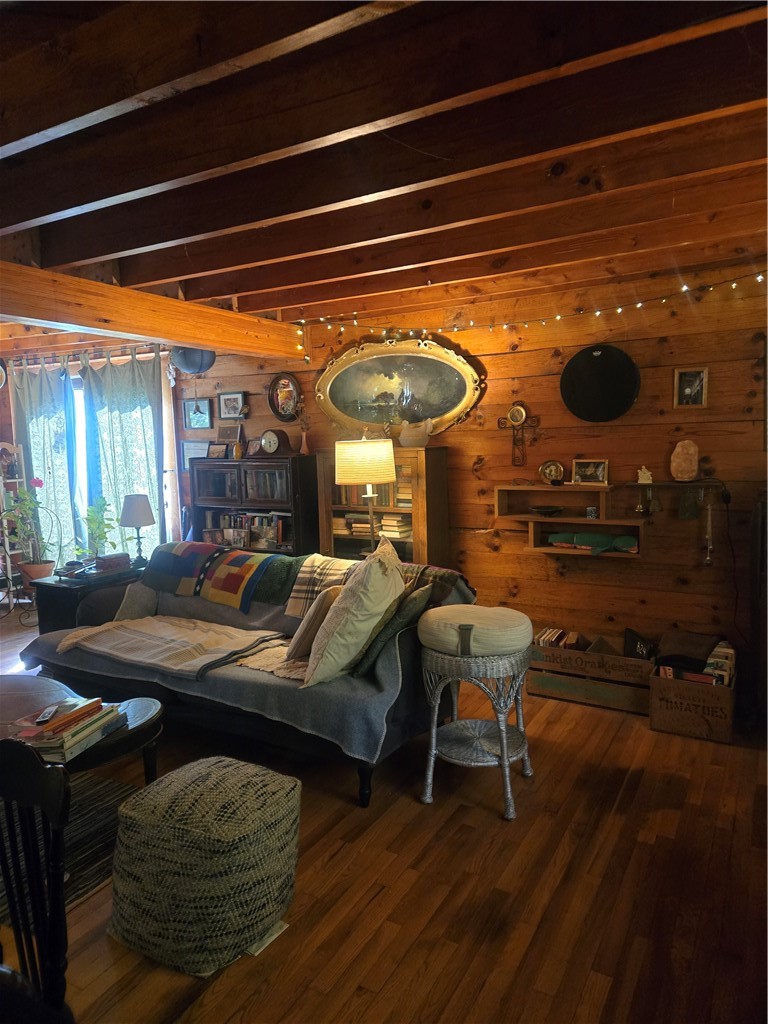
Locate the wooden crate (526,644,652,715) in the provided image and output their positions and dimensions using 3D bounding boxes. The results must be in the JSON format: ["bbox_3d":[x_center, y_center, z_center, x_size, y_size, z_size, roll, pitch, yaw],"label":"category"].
[{"bbox_3d":[1.130,0.863,3.667,0.654,0.284,0.287,1,7,29],"label":"wooden crate"}]

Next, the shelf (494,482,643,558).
[{"bbox_3d":[1.045,0.035,3.869,0.820,0.395,0.160,2,7,30],"label":"shelf"}]

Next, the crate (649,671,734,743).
[{"bbox_3d":[1.514,0.897,3.318,0.350,0.263,0.399,1,7,29],"label":"crate"}]

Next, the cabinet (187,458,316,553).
[{"bbox_3d":[-0.922,0.287,4.949,0.930,1.368,0.330,2,7,30],"label":"cabinet"}]

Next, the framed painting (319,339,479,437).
[{"bbox_3d":[0.054,-0.753,4.191,1.141,0.602,0.070,1,7,29],"label":"framed painting"}]

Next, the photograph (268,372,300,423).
[{"bbox_3d":[-0.705,-0.822,4.846,0.280,0.330,0.040,2,7,30],"label":"photograph"}]

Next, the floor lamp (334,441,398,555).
[{"bbox_3d":[-0.076,0.309,3.964,0.360,1.495,0.360,2,7,30],"label":"floor lamp"}]

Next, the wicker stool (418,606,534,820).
[{"bbox_3d":[0.380,0.774,2.727,0.451,0.693,0.451,-2,6,0],"label":"wicker stool"}]

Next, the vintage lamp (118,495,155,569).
[{"bbox_3d":[-1.619,0.125,4.463,0.226,0.482,0.226,1,7,29],"label":"vintage lamp"}]

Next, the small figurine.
[{"bbox_3d":[0.189,-0.486,4.194,0.190,0.180,0.170,2,7,30],"label":"small figurine"}]

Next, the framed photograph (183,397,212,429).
[{"bbox_3d":[-1.383,-0.718,5.030,0.266,0.227,0.035,1,7,29],"label":"framed photograph"}]

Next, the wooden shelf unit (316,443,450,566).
[{"bbox_3d":[0.011,0.295,4.205,0.743,1.372,0.315,1,7,29],"label":"wooden shelf unit"}]

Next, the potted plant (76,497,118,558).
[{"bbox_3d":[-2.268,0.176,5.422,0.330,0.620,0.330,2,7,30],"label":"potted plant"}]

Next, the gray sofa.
[{"bbox_3d":[-0.770,0.697,3.598,2.270,0.850,0.950,2,7,30],"label":"gray sofa"}]

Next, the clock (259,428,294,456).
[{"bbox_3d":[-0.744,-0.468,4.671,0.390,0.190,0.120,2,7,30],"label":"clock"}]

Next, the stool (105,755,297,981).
[{"bbox_3d":[-0.515,1.020,2.015,0.395,0.400,0.370,1,7,29],"label":"stool"}]

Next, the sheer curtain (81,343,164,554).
[{"bbox_3d":[-2.036,-0.172,5.372,0.945,2.135,0.105,1,7,29],"label":"sheer curtain"}]

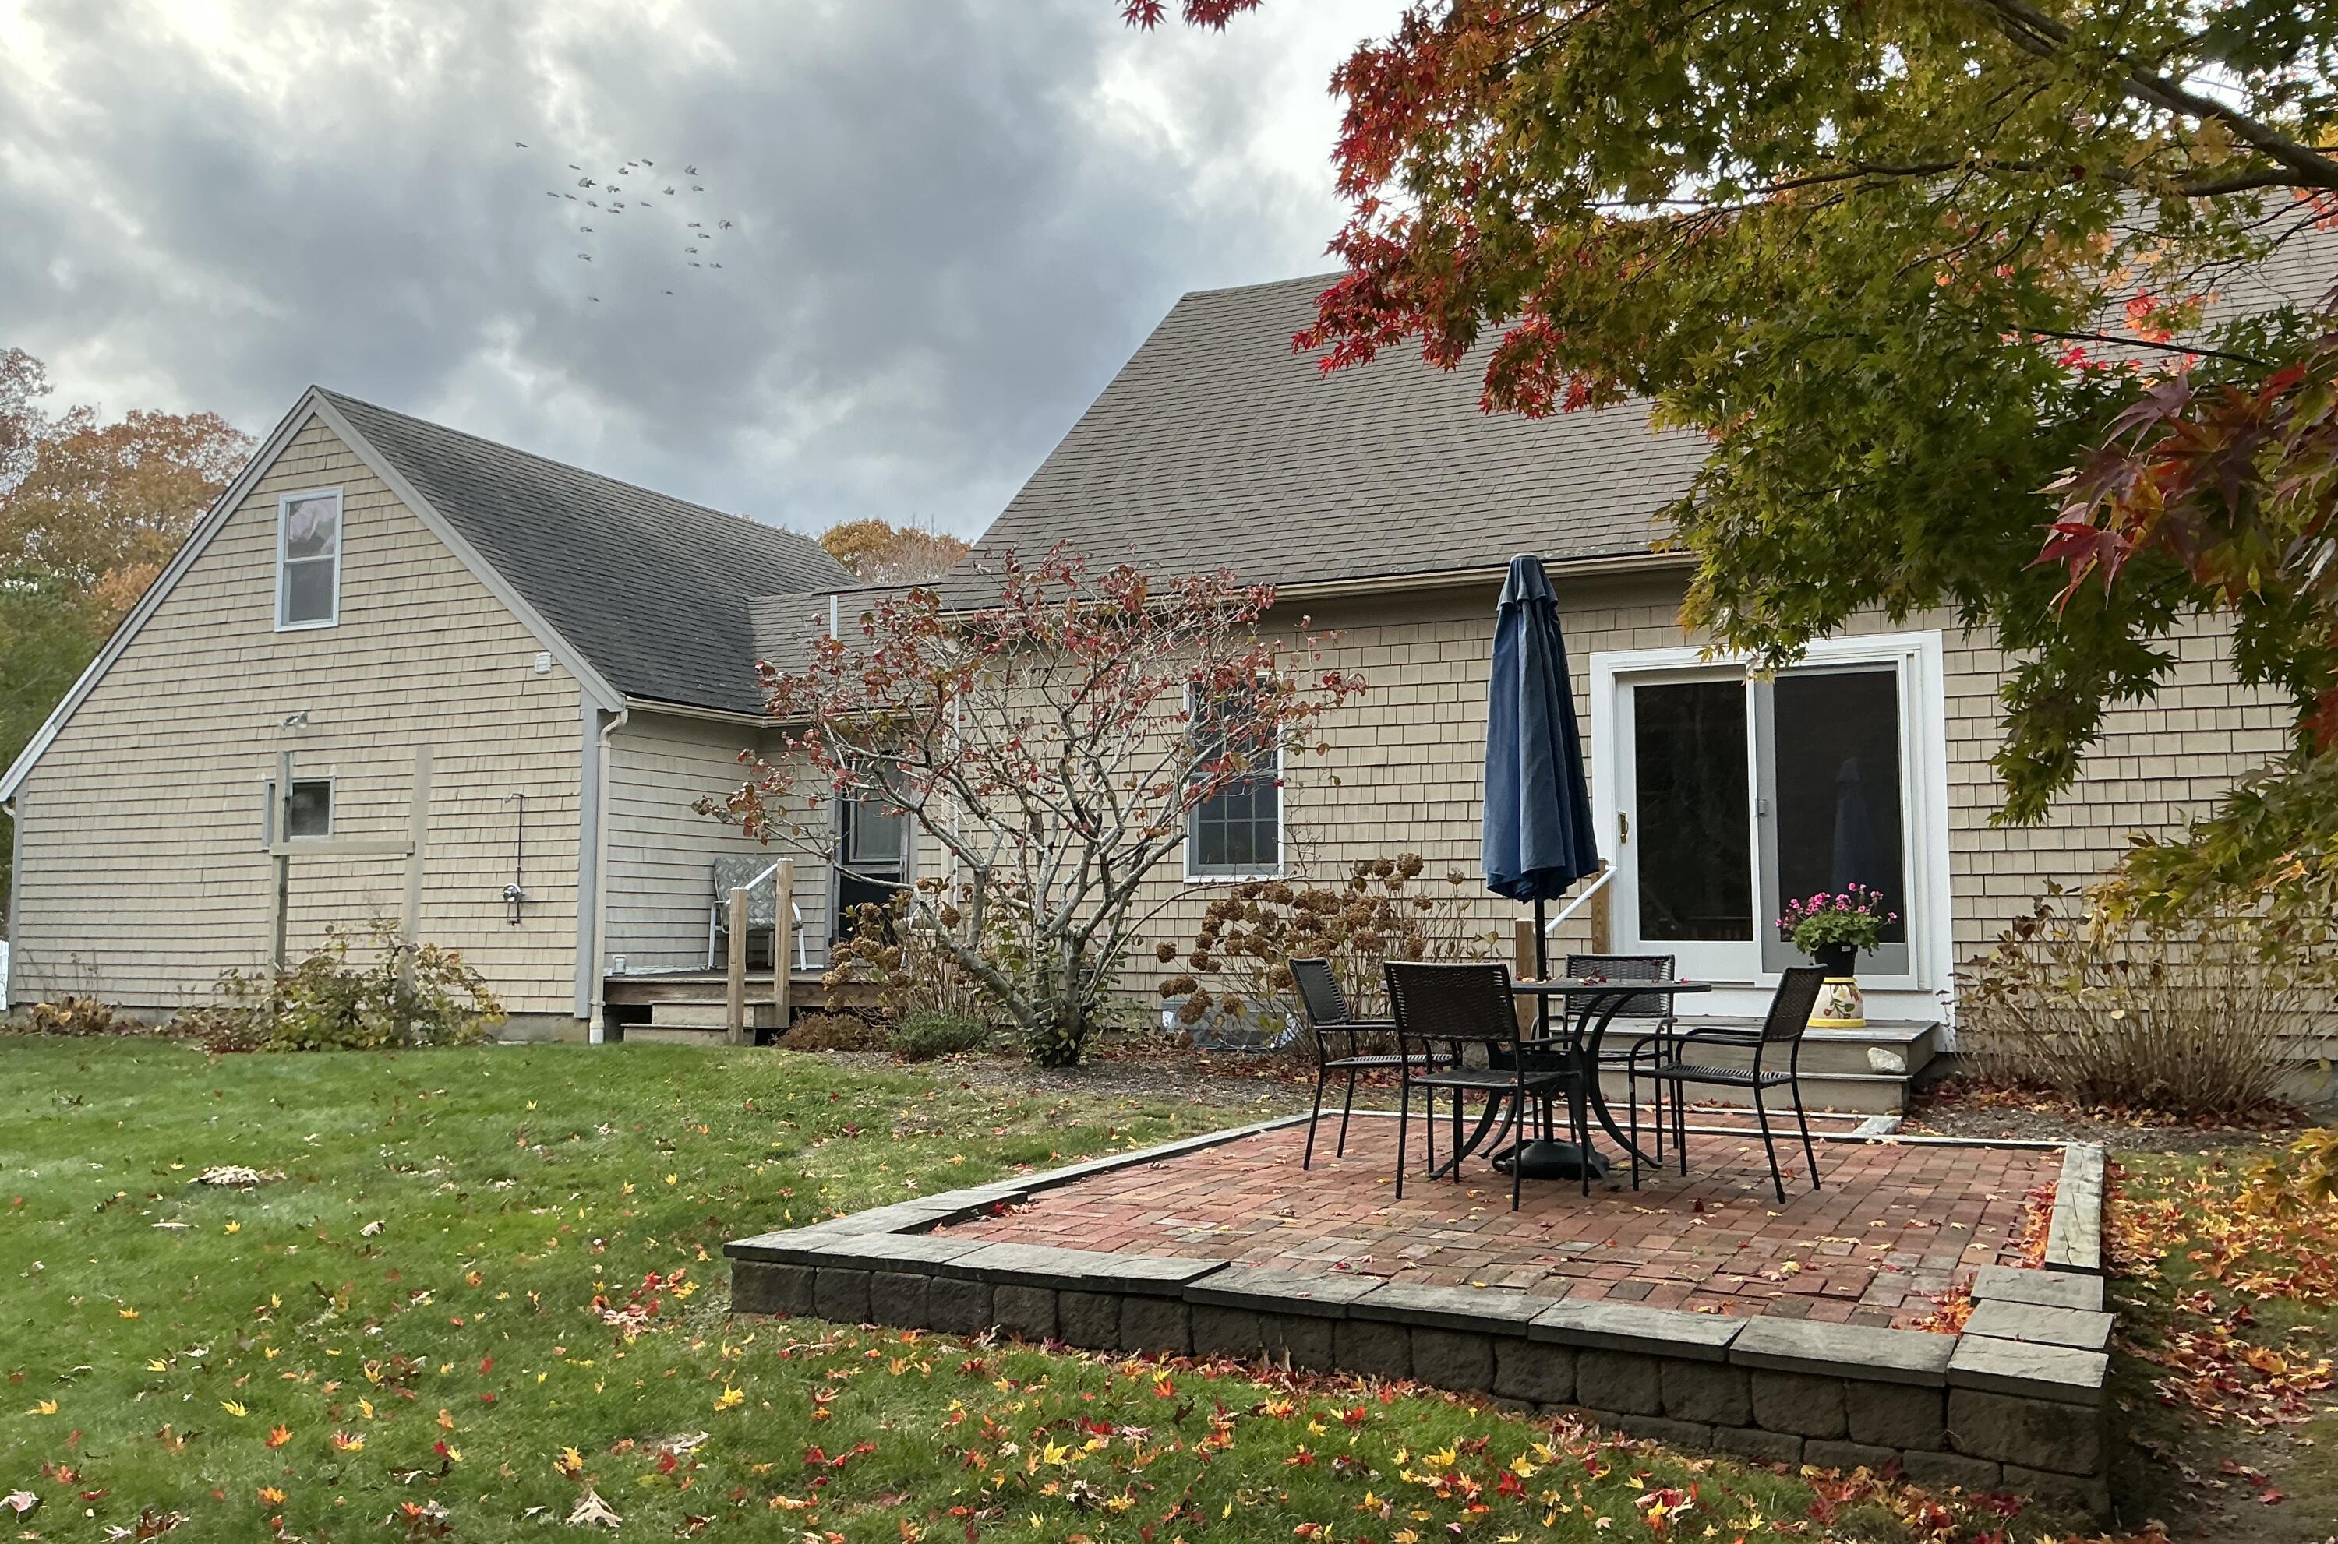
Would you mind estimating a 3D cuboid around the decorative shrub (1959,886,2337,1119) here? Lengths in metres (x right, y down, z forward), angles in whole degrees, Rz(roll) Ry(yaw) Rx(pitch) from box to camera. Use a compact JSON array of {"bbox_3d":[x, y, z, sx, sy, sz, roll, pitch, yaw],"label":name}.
[{"bbox_3d":[4.971,1.149,9.593,1.800,1.150,1.300,-2,-6,24],"label":"decorative shrub"}]

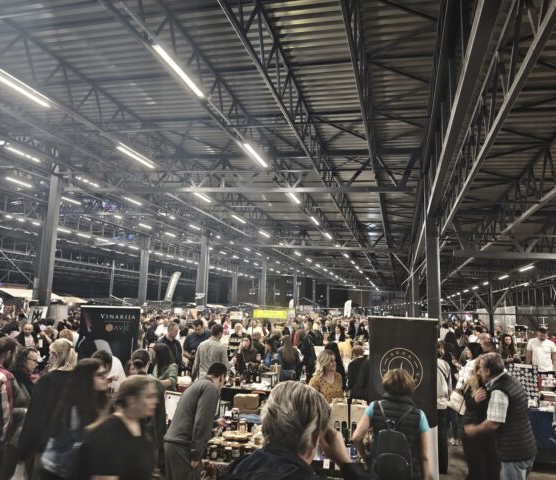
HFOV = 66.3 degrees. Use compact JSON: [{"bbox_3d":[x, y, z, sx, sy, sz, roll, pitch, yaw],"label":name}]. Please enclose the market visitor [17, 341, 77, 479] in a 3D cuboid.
[{"bbox_3d":[-2.040,1.760,3.820,0.370,1.700,0.480,-3,-10,25],"label":"market visitor"}]

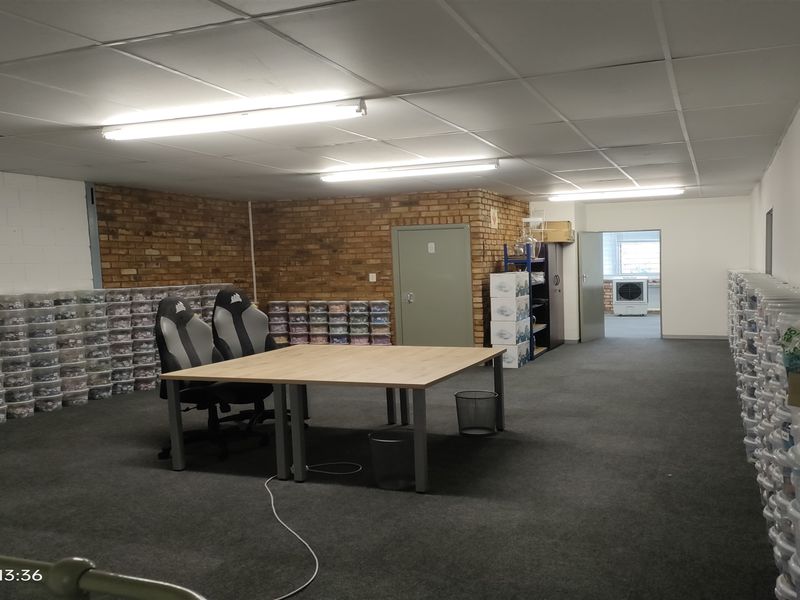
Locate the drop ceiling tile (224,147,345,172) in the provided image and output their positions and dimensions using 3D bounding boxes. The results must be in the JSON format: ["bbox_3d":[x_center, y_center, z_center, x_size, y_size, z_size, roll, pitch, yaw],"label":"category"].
[{"bbox_3d":[-0.956,-1.316,5.931,0.750,0.030,1.320,0,4,25],"label":"drop ceiling tile"}]

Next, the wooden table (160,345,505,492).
[{"bbox_3d":[-0.407,0.804,4.815,2.042,0.673,1.723,0,4,25],"label":"wooden table"}]

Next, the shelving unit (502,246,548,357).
[{"bbox_3d":[1.782,-0.013,8.944,0.400,1.600,0.920,0,4,25],"label":"shelving unit"}]

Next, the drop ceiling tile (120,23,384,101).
[{"bbox_3d":[-0.664,-1.145,3.117,0.718,0.030,1.284,0,4,25],"label":"drop ceiling tile"}]

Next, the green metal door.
[{"bbox_3d":[0.454,-0.088,8.450,1.120,1.920,0.100,0,4,22],"label":"green metal door"}]

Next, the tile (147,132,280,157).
[{"bbox_3d":[-1.501,-1.219,4.713,0.721,0.030,1.320,0,4,25],"label":"tile"}]

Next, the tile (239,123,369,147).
[{"bbox_3d":[-0.812,-1.228,4.495,0.724,0.030,1.301,0,4,25],"label":"tile"}]

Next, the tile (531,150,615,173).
[{"bbox_3d":[1.779,-1.445,6.493,0.748,0.030,1.320,0,4,25],"label":"tile"}]

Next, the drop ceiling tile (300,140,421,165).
[{"bbox_3d":[-0.241,-1.326,5.716,0.739,0.030,1.320,0,4,25],"label":"drop ceiling tile"}]

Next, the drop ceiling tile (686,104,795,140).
[{"bbox_3d":[2.609,-1.365,4.806,0.750,0.030,1.320,0,4,25],"label":"drop ceiling tile"}]

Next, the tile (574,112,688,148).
[{"bbox_3d":[1.883,-1.354,5.021,0.750,0.030,1.320,0,4,25],"label":"tile"}]

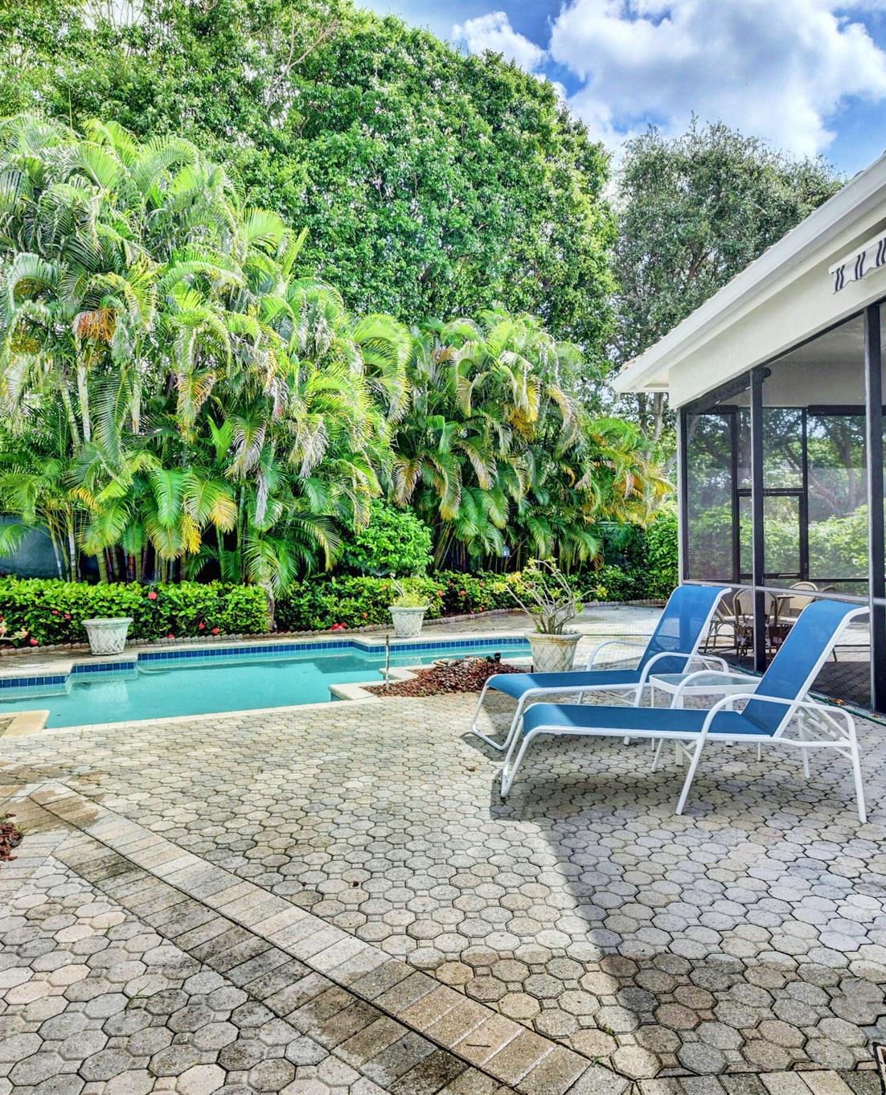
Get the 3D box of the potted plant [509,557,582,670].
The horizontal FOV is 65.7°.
[{"bbox_3d":[1.086,0.724,6.930,0.850,1.200,0.780,-1,-1,9],"label":"potted plant"}]

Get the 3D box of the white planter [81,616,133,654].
[{"bbox_3d":[-4.360,1.165,8.930,0.590,0.435,0.590,0,-1,-26],"label":"white planter"}]

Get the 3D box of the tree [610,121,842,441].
[{"bbox_3d":[8.011,-5.614,20.000,8.500,14.000,8.500,-1,-1,23],"label":"tree"}]

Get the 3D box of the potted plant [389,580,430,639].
[{"bbox_3d":[-0.507,0.934,10.600,0.640,0.870,0.620,0,-1,-3],"label":"potted plant"}]

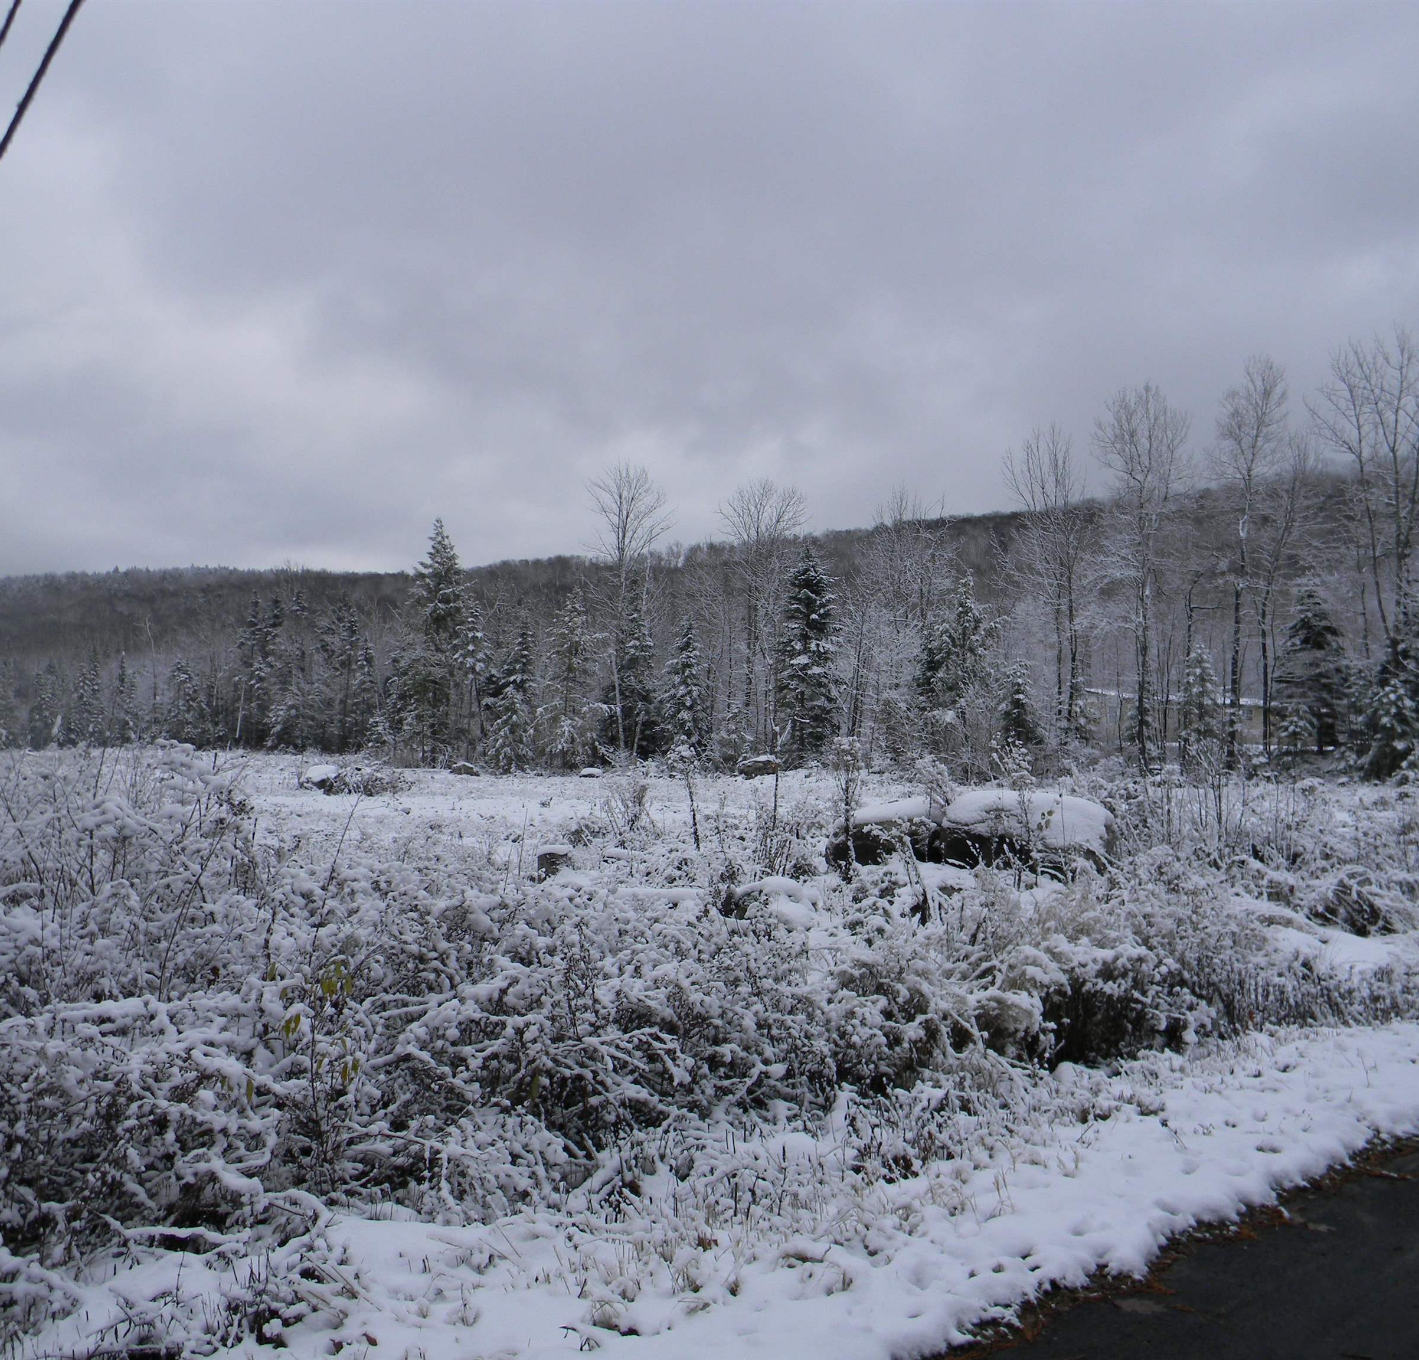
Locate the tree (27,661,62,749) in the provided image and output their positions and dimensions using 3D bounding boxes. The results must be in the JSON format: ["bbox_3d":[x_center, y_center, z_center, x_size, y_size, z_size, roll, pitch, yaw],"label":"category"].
[{"bbox_3d":[-37.636,1.483,83.000,1.950,5.100,1.950,1,-2,-24],"label":"tree"}]

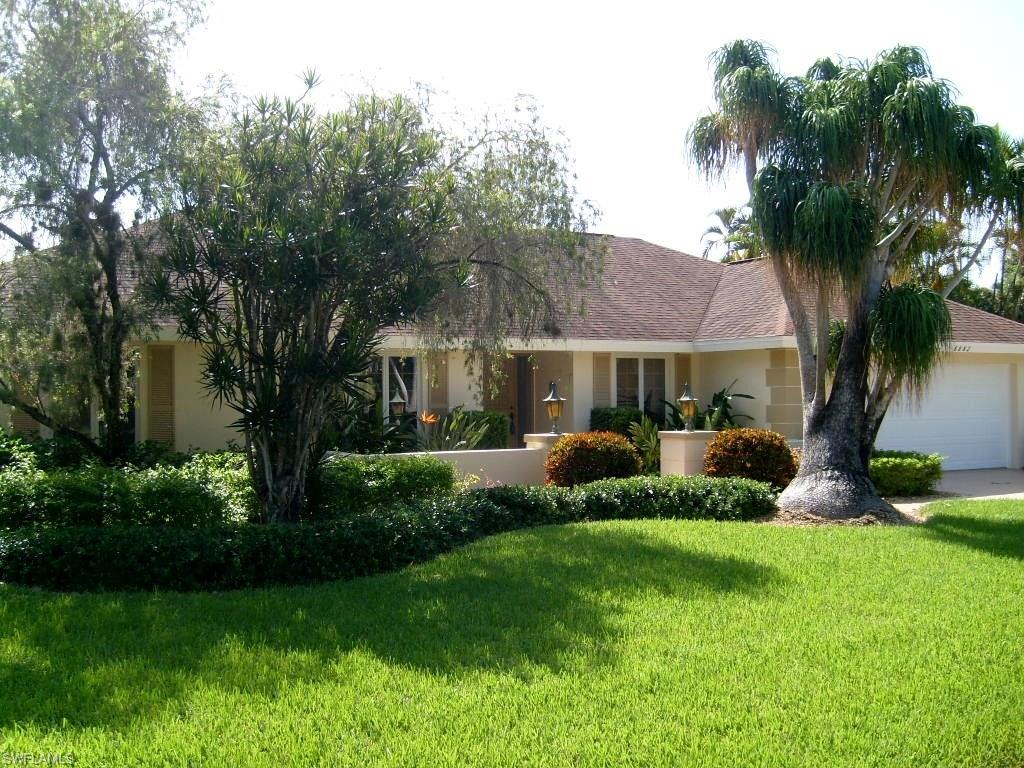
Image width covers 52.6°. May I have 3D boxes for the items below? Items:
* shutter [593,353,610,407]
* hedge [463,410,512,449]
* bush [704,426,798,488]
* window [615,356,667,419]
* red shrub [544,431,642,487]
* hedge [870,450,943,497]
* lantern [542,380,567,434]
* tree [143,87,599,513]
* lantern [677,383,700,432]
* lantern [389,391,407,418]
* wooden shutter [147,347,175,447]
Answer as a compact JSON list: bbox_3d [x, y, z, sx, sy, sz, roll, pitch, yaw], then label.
[{"bbox_3d":[1.772,0.170,20.500,0.410,1.550,0.050,0,0,-26],"label":"shutter"},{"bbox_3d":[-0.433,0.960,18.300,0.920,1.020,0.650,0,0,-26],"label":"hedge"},{"bbox_3d":[3.409,1.090,14.800,1.350,0.930,1.250,0,0,0],"label":"bush"},{"bbox_3d":[2.594,0.150,20.900,1.280,1.450,0.100,0,0,-26],"label":"window"},{"bbox_3d":[1.141,1.100,14.500,1.370,0.920,1.250,0,0,0],"label":"red shrub"},{"bbox_3d":[6.255,1.420,16.500,1.150,0.620,1.000,0,0,-26],"label":"hedge"},{"bbox_3d":[0.607,0.330,14.800,0.340,0.750,0.340,0,0,-26],"label":"lantern"},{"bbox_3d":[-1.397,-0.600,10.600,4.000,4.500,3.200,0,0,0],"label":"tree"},{"bbox_3d":[2.608,0.330,15.300,0.340,0.740,0.340,0,0,-26],"label":"lantern"},{"bbox_3d":[-1.847,0.339,16.700,0.290,0.440,0.290,0,0,-29],"label":"lantern"},{"bbox_3d":[-5.322,0.220,15.700,0.400,1.620,0.050,0,0,-26],"label":"wooden shutter"}]

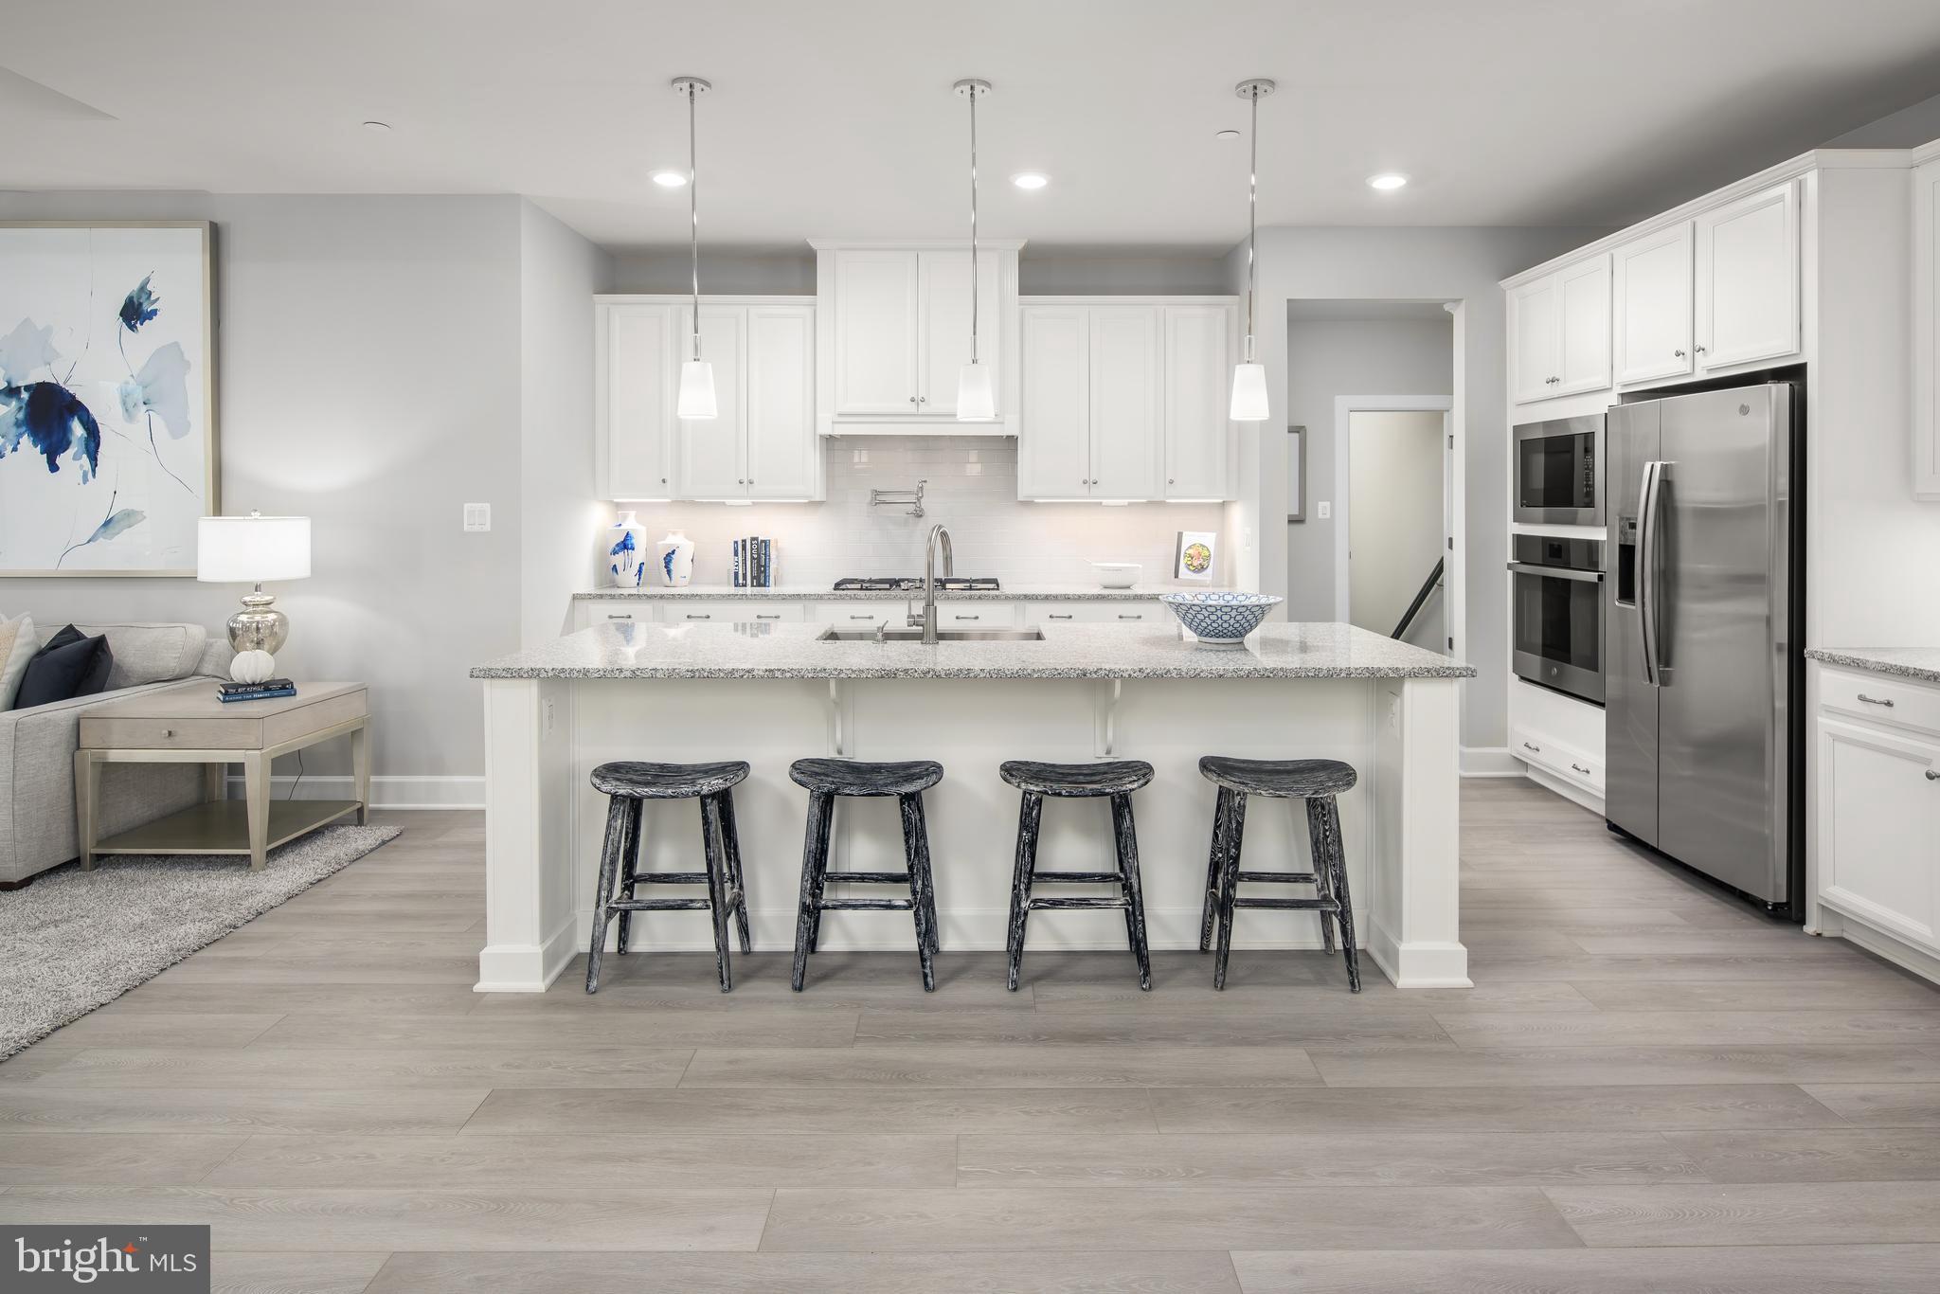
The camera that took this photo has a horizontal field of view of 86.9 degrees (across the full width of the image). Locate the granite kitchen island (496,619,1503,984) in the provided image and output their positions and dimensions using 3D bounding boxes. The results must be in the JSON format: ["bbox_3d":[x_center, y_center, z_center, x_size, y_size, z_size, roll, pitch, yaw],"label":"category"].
[{"bbox_3d":[0.012,0.447,3.439,2.871,0.923,1.040,0,5,0],"label":"granite kitchen island"}]

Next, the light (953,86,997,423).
[{"bbox_3d":[0.012,-1.290,3.360,0.127,1.100,0.127,0,5,1],"label":"light"}]

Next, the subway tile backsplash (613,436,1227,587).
[{"bbox_3d":[-0.281,-0.763,5.737,3.454,0.838,0.030,0,5,0],"label":"subway tile backsplash"}]

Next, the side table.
[{"bbox_3d":[-2.985,0.506,4.126,0.717,0.591,0.636,0,5,0],"label":"side table"}]

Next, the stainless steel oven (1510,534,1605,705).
[{"bbox_3d":[2.919,-0.151,4.702,0.576,0.717,0.757,0,5,0],"label":"stainless steel oven"}]

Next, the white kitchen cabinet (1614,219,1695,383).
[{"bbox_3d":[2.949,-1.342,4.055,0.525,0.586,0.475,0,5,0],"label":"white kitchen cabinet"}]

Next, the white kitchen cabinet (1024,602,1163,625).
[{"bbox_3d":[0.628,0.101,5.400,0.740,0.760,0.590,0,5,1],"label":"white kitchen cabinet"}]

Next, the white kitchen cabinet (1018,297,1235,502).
[{"bbox_3d":[0.830,-1.327,5.550,1.145,1.080,0.340,0,5,1],"label":"white kitchen cabinet"}]

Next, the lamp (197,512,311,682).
[{"bbox_3d":[-2.954,-0.178,4.191,0.389,0.765,0.389,0,5,0],"label":"lamp"}]

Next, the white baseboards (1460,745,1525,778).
[{"bbox_3d":[2.608,0.572,5.100,0.330,0.150,0.030,0,5,1],"label":"white baseboards"}]

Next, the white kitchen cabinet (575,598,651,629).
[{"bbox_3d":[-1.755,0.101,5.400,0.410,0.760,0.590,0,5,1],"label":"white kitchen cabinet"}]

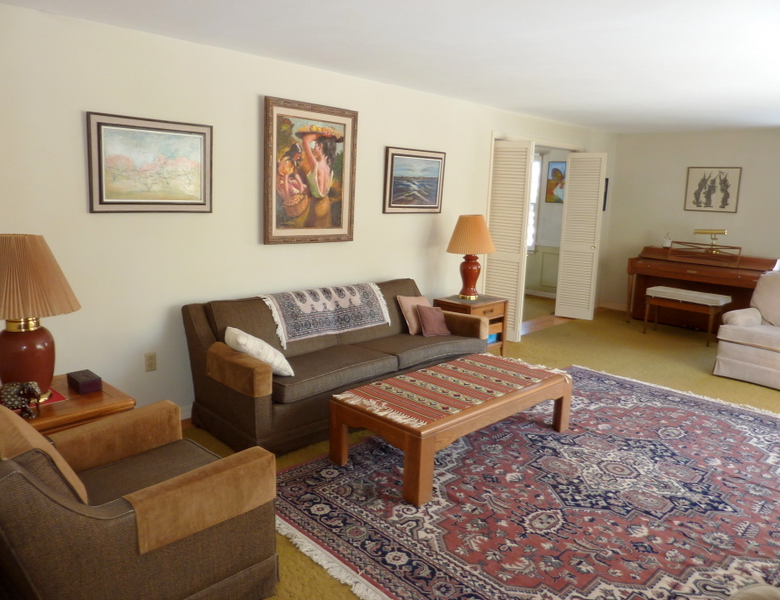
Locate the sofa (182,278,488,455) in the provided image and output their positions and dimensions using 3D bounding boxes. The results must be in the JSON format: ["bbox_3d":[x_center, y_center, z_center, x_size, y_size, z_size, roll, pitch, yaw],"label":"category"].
[{"bbox_3d":[-0.272,0.362,4.148,2.105,0.786,0.854,-9,14,-44],"label":"sofa"}]

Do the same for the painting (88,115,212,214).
[{"bbox_3d":[-1.391,-0.786,3.420,0.713,0.535,0.037,-9,14,-44],"label":"painting"}]

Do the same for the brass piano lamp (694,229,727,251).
[{"bbox_3d":[3.773,-0.686,6.795,0.165,0.266,0.349,-9,14,-44],"label":"brass piano lamp"}]

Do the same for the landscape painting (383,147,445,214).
[{"bbox_3d":[0.226,-1.016,4.999,0.732,0.533,0.035,-9,14,-44],"label":"landscape painting"}]

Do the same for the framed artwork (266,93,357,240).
[{"bbox_3d":[-0.551,-0.913,4.231,0.797,0.988,0.047,-9,14,-44],"label":"framed artwork"}]

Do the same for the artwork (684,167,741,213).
[{"bbox_3d":[3.864,-1.316,6.921,0.024,0.522,0.587,-9,14,-44],"label":"artwork"}]

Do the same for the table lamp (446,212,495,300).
[{"bbox_3d":[0.756,-0.398,5.345,0.456,0.778,0.456,1,10,0],"label":"table lamp"}]

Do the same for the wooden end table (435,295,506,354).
[{"bbox_3d":[0.739,0.285,5.342,0.582,0.563,0.427,-9,14,-44],"label":"wooden end table"}]

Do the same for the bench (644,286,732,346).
[{"bbox_3d":[3.274,0.171,6.427,0.349,0.522,0.786,-7,13,-39],"label":"bench"}]

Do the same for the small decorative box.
[{"bbox_3d":[-1.556,0.414,2.946,0.098,0.065,0.194,-9,14,-44],"label":"small decorative box"}]

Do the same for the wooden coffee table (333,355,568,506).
[{"bbox_3d":[0.426,0.687,3.526,1.470,0.385,0.681,-9,14,-44],"label":"wooden coffee table"}]

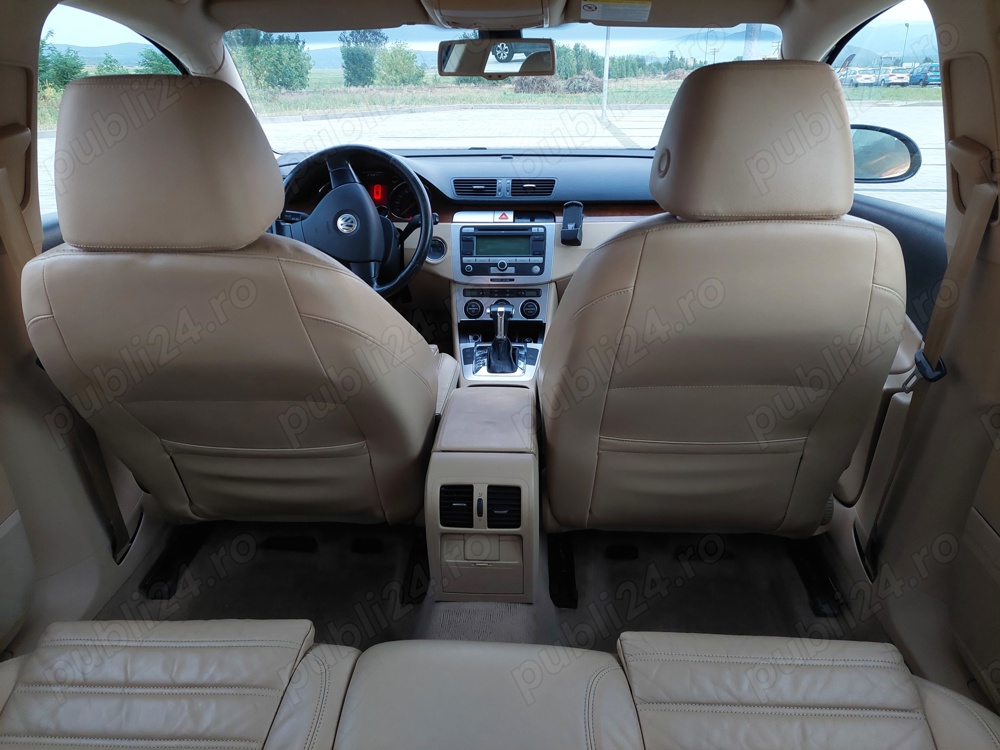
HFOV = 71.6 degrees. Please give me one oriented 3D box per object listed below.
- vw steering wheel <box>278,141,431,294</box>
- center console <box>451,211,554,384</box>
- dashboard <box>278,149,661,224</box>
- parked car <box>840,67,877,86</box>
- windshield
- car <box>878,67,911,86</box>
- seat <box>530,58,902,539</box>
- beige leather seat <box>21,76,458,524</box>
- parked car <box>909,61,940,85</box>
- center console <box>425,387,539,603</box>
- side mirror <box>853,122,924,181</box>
[{"bbox_3d":[-0.352,-0.377,1.735,0.380,0.380,0.120,1,0,2],"label":"vw steering wheel"},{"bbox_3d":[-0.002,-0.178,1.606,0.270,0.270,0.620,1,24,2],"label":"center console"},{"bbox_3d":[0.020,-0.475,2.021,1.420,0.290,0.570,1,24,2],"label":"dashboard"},{"bbox_3d":[33.702,-27.818,64.877,1.780,1.530,4.300,6,24,13],"label":"parked car"},{"bbox_3d":[0.022,-0.763,1.949,1.400,0.140,0.840,1,-4,2],"label":"windshield"},{"bbox_3d":[35.844,-27.294,63.522,1.820,1.600,4.400,6,24,13],"label":"car"},{"bbox_3d":[0.362,-0.121,1.428,0.540,0.950,0.760,1,24,2],"label":"seat"},{"bbox_3d":[-0.387,-0.073,1.343,0.540,0.950,0.760,1,24,2],"label":"beige leather seat"},{"bbox_3d":[36.995,-25.823,59.799,1.800,1.740,4.400,6,24,13],"label":"parked car"},{"bbox_3d":[-0.023,0.190,1.244,0.178,0.280,0.330,1,24,2],"label":"center console"},{"bbox_3d":[0.907,-0.560,1.745,0.235,0.145,0.140,3,24,8],"label":"side mirror"}]

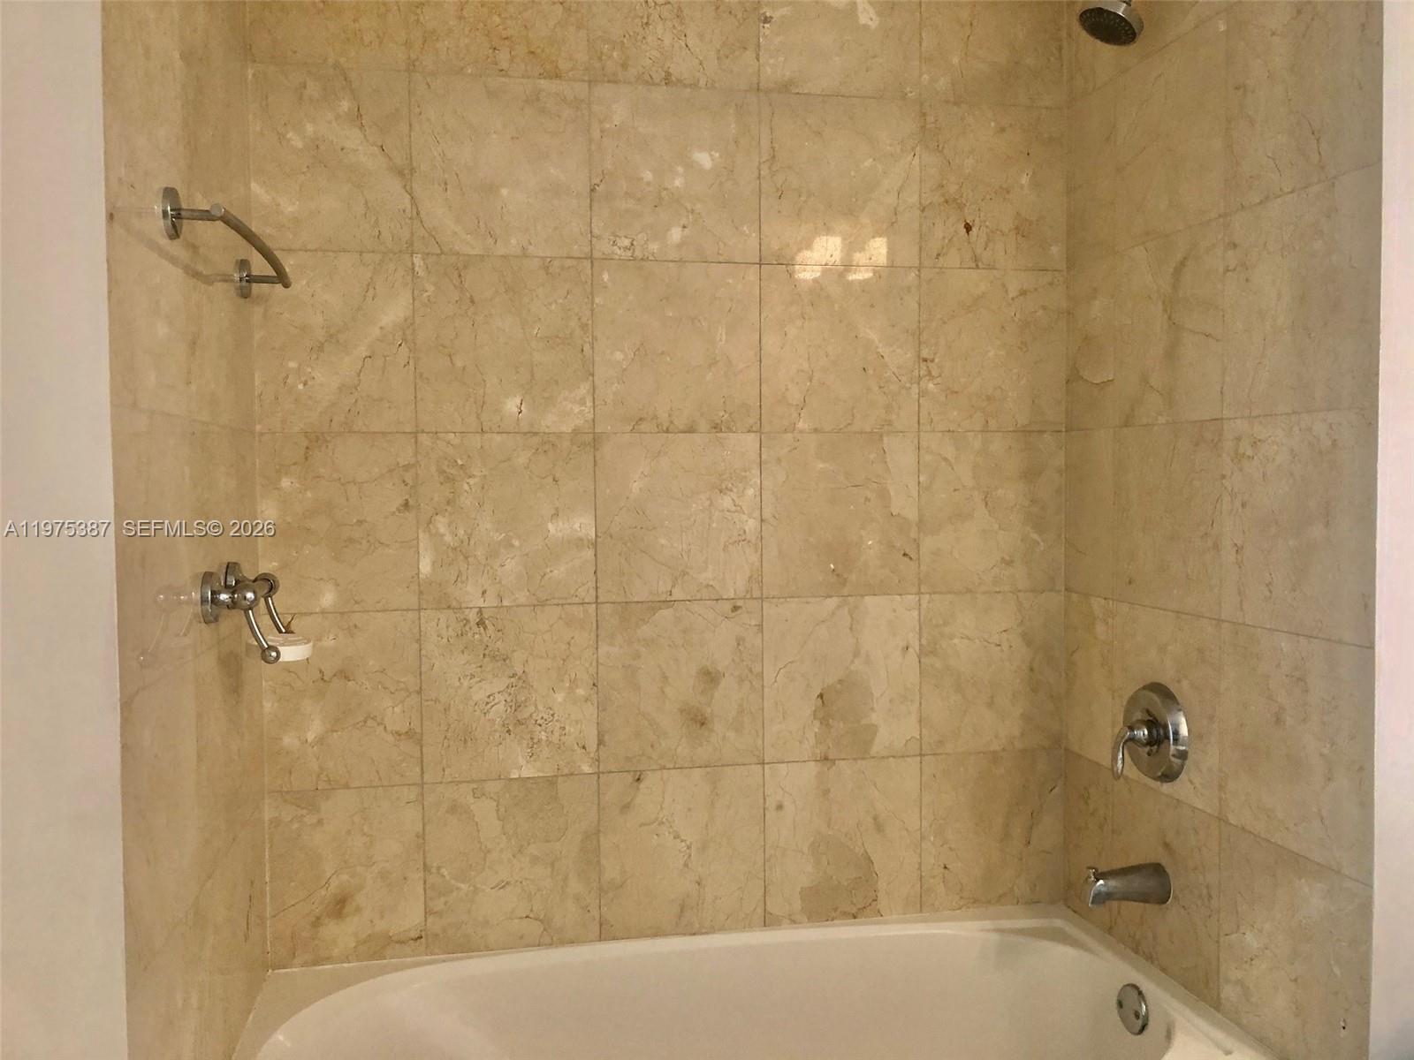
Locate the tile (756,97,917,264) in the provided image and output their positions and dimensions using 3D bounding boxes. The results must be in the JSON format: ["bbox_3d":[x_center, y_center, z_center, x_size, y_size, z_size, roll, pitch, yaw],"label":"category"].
[{"bbox_3d":[0.244,-0.637,2.096,0.303,0.303,0.010,-1,3,-11],"label":"tile"}]

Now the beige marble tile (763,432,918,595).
[{"bbox_3d":[0.252,-0.028,2.134,0.305,0.305,0.010,-1,3,-11],"label":"beige marble tile"}]

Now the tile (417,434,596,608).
[{"bbox_3d":[-0.352,-0.018,2.019,0.305,0.305,0.014,-1,3,-11],"label":"tile"}]

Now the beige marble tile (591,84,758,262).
[{"bbox_3d":[-0.056,-0.635,2.050,0.305,0.305,0.014,-1,3,-11],"label":"beige marble tile"}]

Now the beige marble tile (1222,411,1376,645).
[{"bbox_3d":[0.816,-0.009,1.587,0.010,0.303,0.303,-1,3,-11],"label":"beige marble tile"}]

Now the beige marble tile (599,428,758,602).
[{"bbox_3d":[-0.049,-0.022,2.064,0.305,0.305,0.012,-1,3,-11],"label":"beige marble tile"}]

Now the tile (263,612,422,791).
[{"bbox_3d":[-0.627,0.293,1.979,0.259,0.305,0.014,-1,3,-11],"label":"tile"}]

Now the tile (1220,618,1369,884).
[{"bbox_3d":[0.823,0.297,1.613,0.010,0.305,0.305,-1,3,-11],"label":"tile"}]

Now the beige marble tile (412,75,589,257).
[{"bbox_3d":[-0.355,-0.630,1.988,0.305,0.305,0.010,-1,3,-11],"label":"beige marble tile"}]

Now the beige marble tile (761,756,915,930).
[{"bbox_3d":[0.256,0.581,2.148,0.305,0.304,0.012,-1,3,-11],"label":"beige marble tile"}]

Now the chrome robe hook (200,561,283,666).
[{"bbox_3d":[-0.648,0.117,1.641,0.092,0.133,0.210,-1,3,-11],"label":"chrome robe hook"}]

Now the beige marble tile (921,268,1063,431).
[{"bbox_3d":[0.542,-0.340,2.179,0.293,0.305,0.014,-1,3,-11],"label":"beige marble tile"}]

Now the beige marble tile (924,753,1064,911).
[{"bbox_3d":[0.551,0.582,2.222,0.293,0.311,0.014,-1,3,-11],"label":"beige marble tile"}]

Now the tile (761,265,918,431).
[{"bbox_3d":[0.247,-0.333,2.110,0.303,0.303,0.010,-1,3,-11],"label":"tile"}]

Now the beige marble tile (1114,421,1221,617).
[{"bbox_3d":[0.761,-0.022,1.898,0.010,0.305,0.302,-1,3,-11],"label":"beige marble tile"}]

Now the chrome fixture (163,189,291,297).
[{"bbox_3d":[-0.663,-0.396,1.629,0.079,0.063,0.500,-1,3,-11],"label":"chrome fixture"}]

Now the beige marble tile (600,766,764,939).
[{"bbox_3d":[-0.044,0.589,2.102,0.305,0.305,0.010,-1,3,-11],"label":"beige marble tile"}]

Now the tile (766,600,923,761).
[{"bbox_3d":[0.253,0.277,2.137,0.303,0.303,0.010,-1,3,-11],"label":"tile"}]

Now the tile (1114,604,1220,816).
[{"bbox_3d":[0.764,0.284,1.904,0.014,0.305,0.301,-1,3,-11],"label":"tile"}]

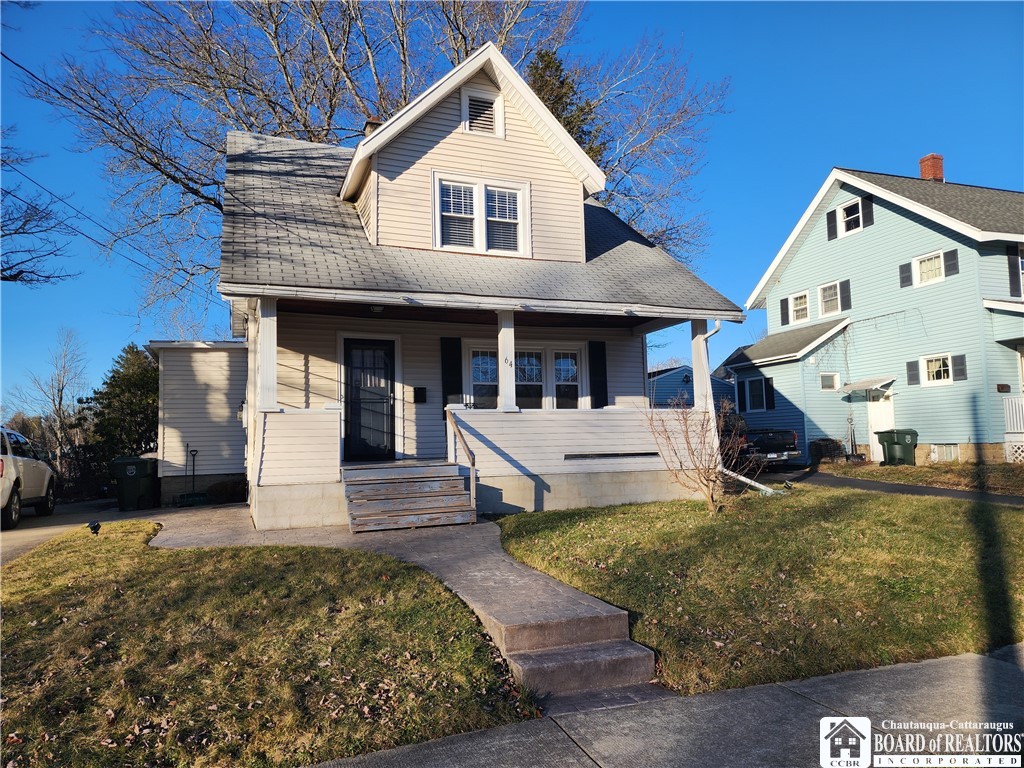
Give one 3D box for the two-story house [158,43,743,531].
[{"bbox_3d":[-2.736,-1.491,15.059,9.600,7.900,12.000,1,-5,-22],"label":"two-story house"}]

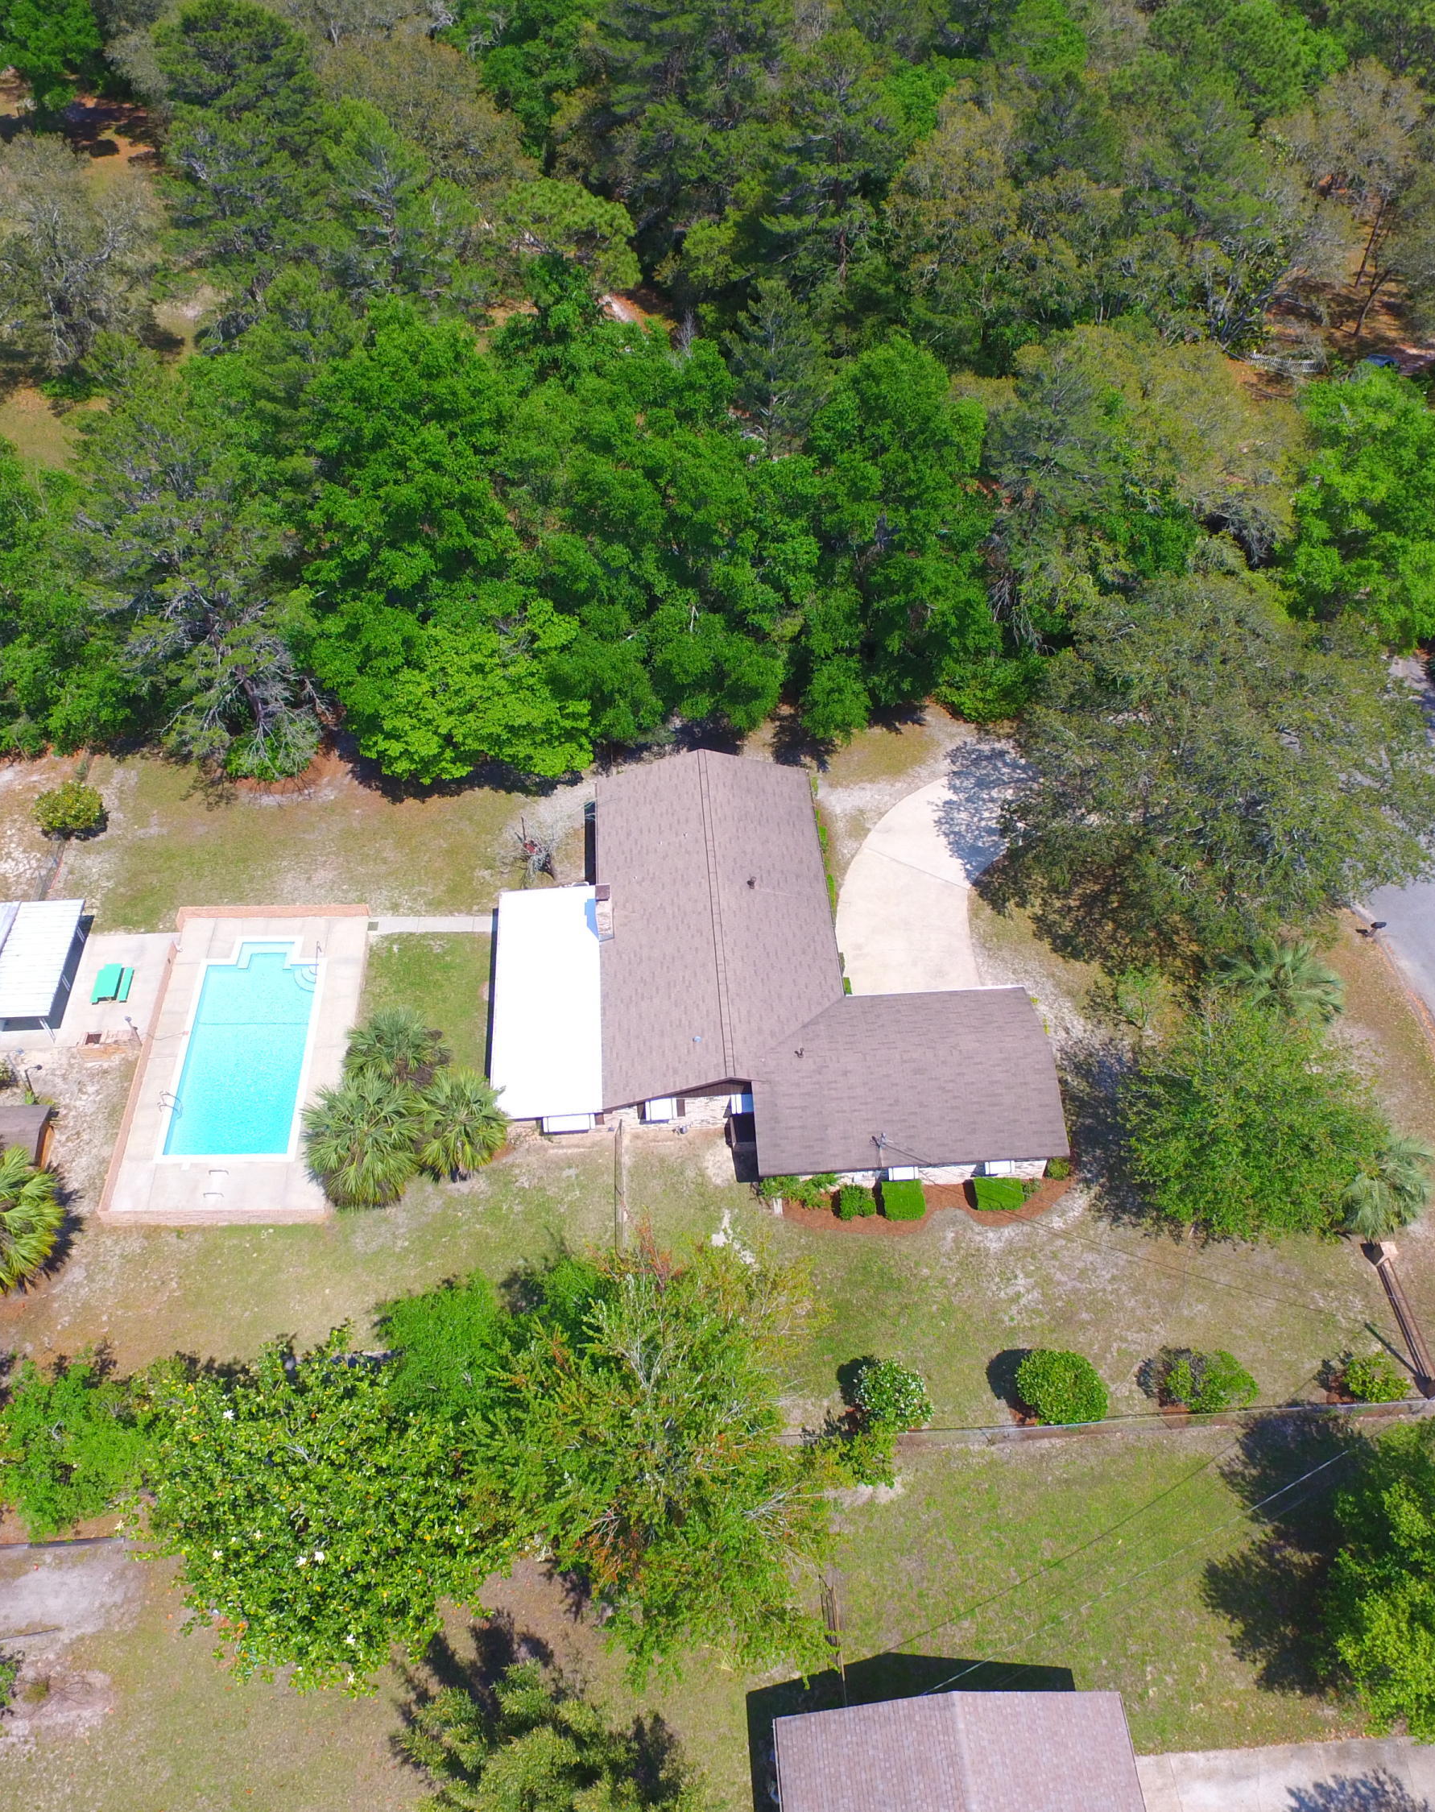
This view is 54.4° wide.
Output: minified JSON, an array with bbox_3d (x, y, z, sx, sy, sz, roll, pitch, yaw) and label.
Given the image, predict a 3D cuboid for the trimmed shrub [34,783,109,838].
[{"bbox_3d":[-31.160,-4.709,67.118,3.250,1.900,3.100,-2,48,-3],"label":"trimmed shrub"}]

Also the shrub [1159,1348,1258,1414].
[{"bbox_3d":[17.166,16.724,48.696,2.850,2.300,2.100,-2,48,-3],"label":"shrub"}]

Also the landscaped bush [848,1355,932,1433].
[{"bbox_3d":[6.109,16.931,48.181,2.600,2.300,2.350,-2,48,-3],"label":"landscaped bush"}]

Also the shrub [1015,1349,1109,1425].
[{"bbox_3d":[11.882,16.776,48.256,3.050,2.650,2.500,-2,48,-3],"label":"shrub"}]

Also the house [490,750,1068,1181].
[{"bbox_3d":[1.738,2.085,60.189,22.200,4.400,22.400,-2,48,-3],"label":"house"}]

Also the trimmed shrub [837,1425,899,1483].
[{"bbox_3d":[4.970,18.669,47.152,2.200,2.700,2.000,3,49,0],"label":"trimmed shrub"}]

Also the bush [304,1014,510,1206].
[{"bbox_3d":[-12.168,7.968,54.943,7.800,4.000,8.400,3,49,0],"label":"bush"}]

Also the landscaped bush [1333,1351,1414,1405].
[{"bbox_3d":[23.413,17.009,49.782,2.100,2.000,1.900,3,49,0],"label":"landscaped bush"}]

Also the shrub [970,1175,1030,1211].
[{"bbox_3d":[10.875,11.226,54.345,1.750,1.100,1.050,-2,48,-3],"label":"shrub"}]

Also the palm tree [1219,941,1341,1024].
[{"bbox_3d":[24.265,3.567,60.662,5.300,3.300,4.800,3,49,0],"label":"palm tree"}]

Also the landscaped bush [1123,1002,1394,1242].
[{"bbox_3d":[20.972,8.470,54.671,10.400,5.700,10.400,3,49,0],"label":"landscaped bush"}]

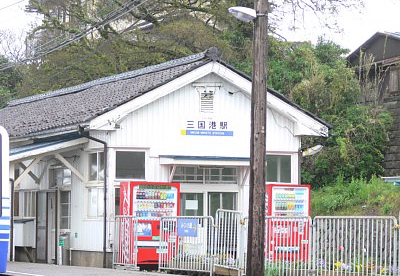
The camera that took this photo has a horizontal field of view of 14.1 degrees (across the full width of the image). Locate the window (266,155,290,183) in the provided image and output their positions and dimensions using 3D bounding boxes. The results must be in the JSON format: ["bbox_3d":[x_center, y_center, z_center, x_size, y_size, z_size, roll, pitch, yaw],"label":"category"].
[{"bbox_3d":[1.793,0.724,37.405,0.696,0.648,0.100,2,-3,-19],"label":"window"}]

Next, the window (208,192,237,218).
[{"bbox_3d":[0.532,1.552,36.931,0.716,0.616,0.100,2,-3,-19],"label":"window"}]

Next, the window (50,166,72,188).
[{"bbox_3d":[-3.462,1.007,40.207,0.100,0.497,2.235,2,-3,-19],"label":"window"}]

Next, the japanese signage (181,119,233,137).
[{"bbox_3d":[0.174,-0.217,36.889,1.256,0.365,0.050,2,-3,-19],"label":"japanese signage"}]

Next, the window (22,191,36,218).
[{"bbox_3d":[-4.555,1.787,43.321,0.100,0.709,1.535,2,-3,-19],"label":"window"}]

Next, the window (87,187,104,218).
[{"bbox_3d":[-2.372,1.486,36.998,0.100,0.686,1.636,2,-3,-19],"label":"window"}]

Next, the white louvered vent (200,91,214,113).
[{"bbox_3d":[0.169,-0.815,36.500,0.339,0.493,0.060,2,-3,-21],"label":"white louvered vent"}]

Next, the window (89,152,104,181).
[{"bbox_3d":[-2.355,0.658,37.018,0.100,0.653,1.507,2,-3,-19],"label":"window"}]

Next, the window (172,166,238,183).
[{"bbox_3d":[0.119,0.851,36.821,1.566,0.405,0.100,2,-3,-19],"label":"window"}]

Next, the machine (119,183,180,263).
[{"bbox_3d":[-1.099,1.906,35.812,1.170,1.830,0.720,2,-3,-19],"label":"machine"}]

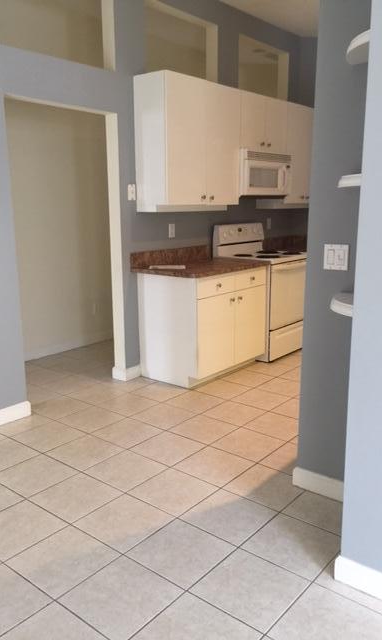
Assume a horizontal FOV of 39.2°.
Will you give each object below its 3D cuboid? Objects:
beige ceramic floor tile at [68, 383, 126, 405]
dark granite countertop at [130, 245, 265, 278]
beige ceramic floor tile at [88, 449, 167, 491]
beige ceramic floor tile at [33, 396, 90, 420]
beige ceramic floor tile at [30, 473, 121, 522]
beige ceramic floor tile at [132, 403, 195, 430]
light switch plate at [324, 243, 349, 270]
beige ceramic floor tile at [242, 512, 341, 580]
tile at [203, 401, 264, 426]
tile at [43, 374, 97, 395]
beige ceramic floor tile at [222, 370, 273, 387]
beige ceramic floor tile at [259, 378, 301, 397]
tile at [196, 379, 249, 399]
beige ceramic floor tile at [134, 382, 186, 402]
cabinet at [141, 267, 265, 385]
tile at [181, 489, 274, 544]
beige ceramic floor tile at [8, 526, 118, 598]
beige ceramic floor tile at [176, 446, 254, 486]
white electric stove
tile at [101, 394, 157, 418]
[{"bbox_3d":[-0.711,0.568,4.063,0.335,0.010,0.335,10,16,38],"label":"beige ceramic floor tile"},{"bbox_3d":[0.099,-0.493,4.410,0.643,0.155,1.016,10,16,38],"label":"dark granite countertop"},{"bbox_3d":[-0.346,0.802,2.860,0.330,0.010,0.330,10,16,38],"label":"beige ceramic floor tile"},{"bbox_3d":[-0.929,0.627,3.812,0.333,0.010,0.333,10,16,38],"label":"beige ceramic floor tile"},{"bbox_3d":[-0.557,0.858,2.607,0.330,0.010,0.330,10,16,38],"label":"beige ceramic floor tile"},{"bbox_3d":[-0.181,0.646,3.574,0.330,0.010,0.330,10,16,38],"label":"beige ceramic floor tile"},{"bbox_3d":[0.648,-0.278,2.394,0.115,0.115,0.009,10,16,38],"label":"light switch plate"},{"bbox_3d":[0.441,0.954,2.280,0.335,0.010,0.335,10,16,38],"label":"beige ceramic floor tile"},{"bbox_3d":[0.297,0.646,3.687,0.335,0.010,0.335,10,16,38],"label":"tile"},{"bbox_3d":[-0.971,0.522,4.262,0.334,0.010,0.334,10,16,38],"label":"tile"},{"bbox_3d":[0.462,0.486,4.420,0.333,0.010,0.333,10,16,38],"label":"beige ceramic floor tile"},{"bbox_3d":[0.728,0.530,4.189,0.334,0.010,0.334,10,16,38],"label":"beige ceramic floor tile"},{"bbox_3d":[0.249,0.543,4.155,0.335,0.010,0.335,10,16,38],"label":"tile"},{"bbox_3d":[-0.231,0.556,4.109,0.335,0.010,0.335,10,16,38],"label":"beige ceramic floor tile"},{"bbox_3d":[0.111,0.004,4.555,0.614,0.878,0.945,10,16,38],"label":"cabinet"},{"bbox_3d":[0.173,0.891,2.446,0.330,0.010,0.330,10,16,38],"label":"tile"},{"bbox_3d":[-0.521,0.980,2.194,0.333,0.010,0.333,10,16,38],"label":"beige ceramic floor tile"},{"bbox_3d":[0.127,0.807,2.967,0.333,0.010,0.333,10,16,38],"label":"beige ceramic floor tile"},{"bbox_3d":[0.718,-0.303,5.181,0.680,1.200,0.760,10,16,40],"label":"white electric stove"},{"bbox_3d":[-0.447,0.613,3.852,0.335,0.010,0.335,10,16,38],"label":"tile"}]

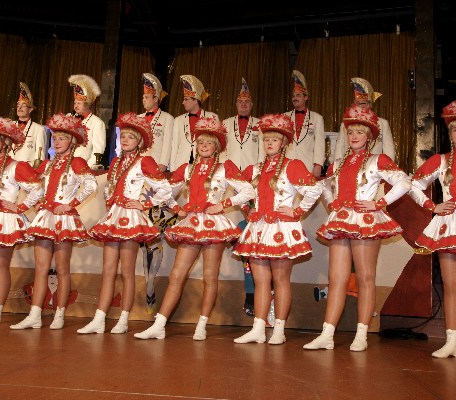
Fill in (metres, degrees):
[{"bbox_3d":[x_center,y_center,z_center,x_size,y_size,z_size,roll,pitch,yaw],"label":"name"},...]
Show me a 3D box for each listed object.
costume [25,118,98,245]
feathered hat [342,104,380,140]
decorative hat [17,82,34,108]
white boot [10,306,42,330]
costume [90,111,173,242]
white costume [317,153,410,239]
[{"bbox_3d":[-1.349,-0.178,4.050,0.620,1.020,0.480,0,0,24],"label":"costume"},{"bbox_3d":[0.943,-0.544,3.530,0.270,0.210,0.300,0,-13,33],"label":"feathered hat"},{"bbox_3d":[-2.060,-1.066,5.100,0.170,0.250,0.270,0,-5,3],"label":"decorative hat"},{"bbox_3d":[-1.514,0.890,3.757,0.237,0.172,0.091,6,-9,-23],"label":"white boot"},{"bbox_3d":[-0.760,-0.179,3.900,0.640,1.000,0.480,0,0,25],"label":"costume"},{"bbox_3d":[0.950,-0.035,3.530,0.660,0.620,0.460,0,0,34],"label":"white costume"}]

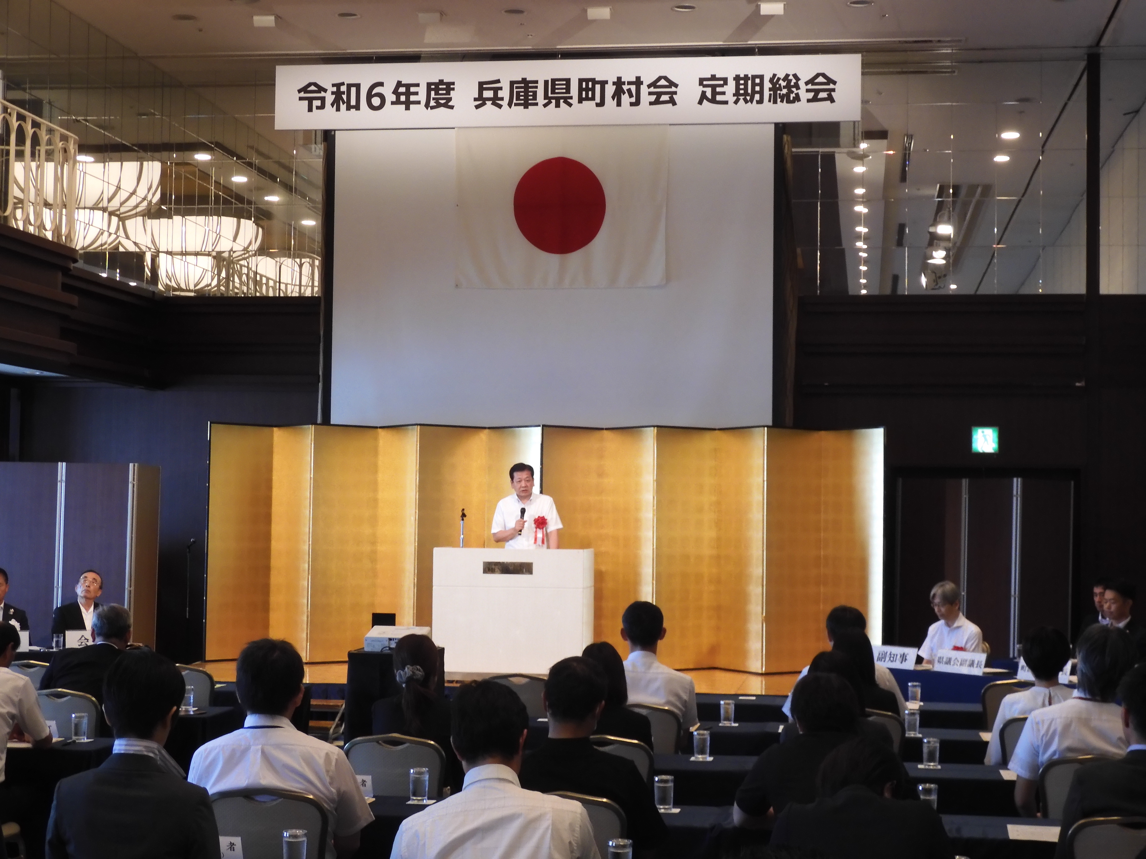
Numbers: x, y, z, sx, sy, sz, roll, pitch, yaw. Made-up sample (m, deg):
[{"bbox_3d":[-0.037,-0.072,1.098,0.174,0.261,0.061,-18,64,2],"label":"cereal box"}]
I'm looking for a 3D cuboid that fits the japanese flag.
[{"bbox_3d":[-0.094,-1.719,14.560,1.610,1.250,0.050,0,-3,7],"label":"japanese flag"}]

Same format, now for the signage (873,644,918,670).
[{"bbox_3d":[2.221,1.580,13.054,0.340,0.145,0.090,-2,-4,38],"label":"signage"}]

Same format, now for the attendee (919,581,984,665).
[{"bbox_3d":[2.628,1.688,13.050,0.520,1.280,0.720,-2,-4,43],"label":"attendee"}]

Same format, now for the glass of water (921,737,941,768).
[{"bbox_3d":[1.438,1.299,7.567,0.066,0.110,0.066,1,-3,0],"label":"glass of water"}]

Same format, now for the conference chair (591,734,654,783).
[{"bbox_3d":[0.137,1.582,7.192,0.430,0.885,0.560,0,-3,6],"label":"conference chair"}]

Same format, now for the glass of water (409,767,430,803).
[{"bbox_3d":[-0.528,1.228,6.508,0.064,0.110,0.064,0,-3,6],"label":"glass of water"}]

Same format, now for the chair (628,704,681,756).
[{"bbox_3d":[0.301,1.668,8.588,0.450,0.890,0.560,0,-3,6],"label":"chair"}]

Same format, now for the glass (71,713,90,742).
[{"bbox_3d":[-2.156,1.305,8.262,0.064,0.110,0.064,0,-3,6],"label":"glass"}]

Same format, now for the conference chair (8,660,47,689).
[{"bbox_3d":[-2.848,1.684,10.247,0.430,0.880,0.560,0,-3,8],"label":"conference chair"}]

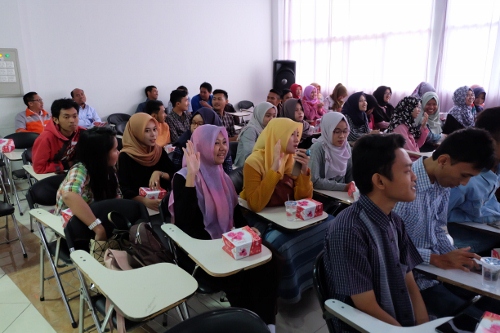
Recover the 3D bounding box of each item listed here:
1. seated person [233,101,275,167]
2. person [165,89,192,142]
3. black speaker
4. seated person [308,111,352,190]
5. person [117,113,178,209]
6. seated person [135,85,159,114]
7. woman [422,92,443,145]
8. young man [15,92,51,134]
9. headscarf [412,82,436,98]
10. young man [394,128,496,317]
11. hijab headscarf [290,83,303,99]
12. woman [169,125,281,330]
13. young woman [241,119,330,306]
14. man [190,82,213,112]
[{"bbox_3d":[0.247,0.070,3.458,0.460,1.286,0.750,-13,19,-40],"label":"seated person"},{"bbox_3d":[-0.601,-0.135,3.968,0.800,1.290,0.500,11,18,39],"label":"person"},{"bbox_3d":[0.713,-1.829,7.750,0.440,0.700,0.380,-1,14,-2],"label":"black speaker"},{"bbox_3d":[0.678,0.240,2.592,0.480,1.210,0.800,-12,18,-39],"label":"seated person"},{"bbox_3d":[-0.643,0.290,2.594,0.480,1.292,0.720,-10,17,-34],"label":"person"},{"bbox_3d":[-1.420,-0.604,5.913,0.800,1.270,0.520,10,18,37],"label":"seated person"},{"bbox_3d":[2.065,-0.137,4.106,0.480,1.310,0.720,-10,17,-34],"label":"woman"},{"bbox_3d":[-2.504,-0.231,4.581,0.520,1.310,0.780,-13,19,-40],"label":"young man"},{"bbox_3d":[2.434,-0.957,5.200,0.290,0.400,0.300,-10,18,-35],"label":"headscarf"},{"bbox_3d":[0.869,0.463,1.790,0.820,1.280,0.520,13,19,41],"label":"young man"},{"bbox_3d":[0.797,-1.252,6.439,0.250,0.330,0.260,11,18,41],"label":"hijab headscarf"},{"bbox_3d":[-0.143,0.384,2.131,0.540,1.240,0.780,-10,18,-35],"label":"woman"},{"bbox_3d":[0.239,0.313,2.539,0.520,1.266,0.700,-12,19,-39],"label":"young woman"},{"bbox_3d":[-0.628,-0.606,5.774,0.550,1.330,0.800,-7,15,-24],"label":"man"}]

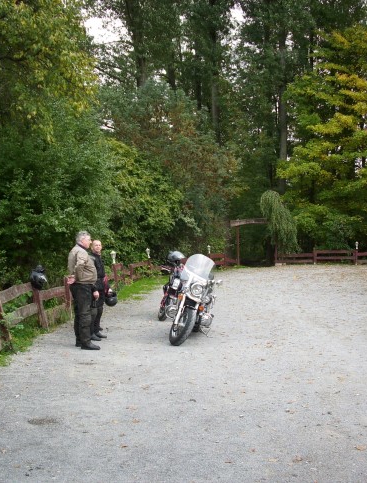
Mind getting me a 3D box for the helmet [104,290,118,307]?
[{"bbox_3d":[-1.280,1.000,10.100,0.250,0.260,0.310,5,-28,-10],"label":"helmet"}]

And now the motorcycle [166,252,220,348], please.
[{"bbox_3d":[0.220,0.930,9.870,0.900,1.400,2.350,5,0,17],"label":"motorcycle"}]

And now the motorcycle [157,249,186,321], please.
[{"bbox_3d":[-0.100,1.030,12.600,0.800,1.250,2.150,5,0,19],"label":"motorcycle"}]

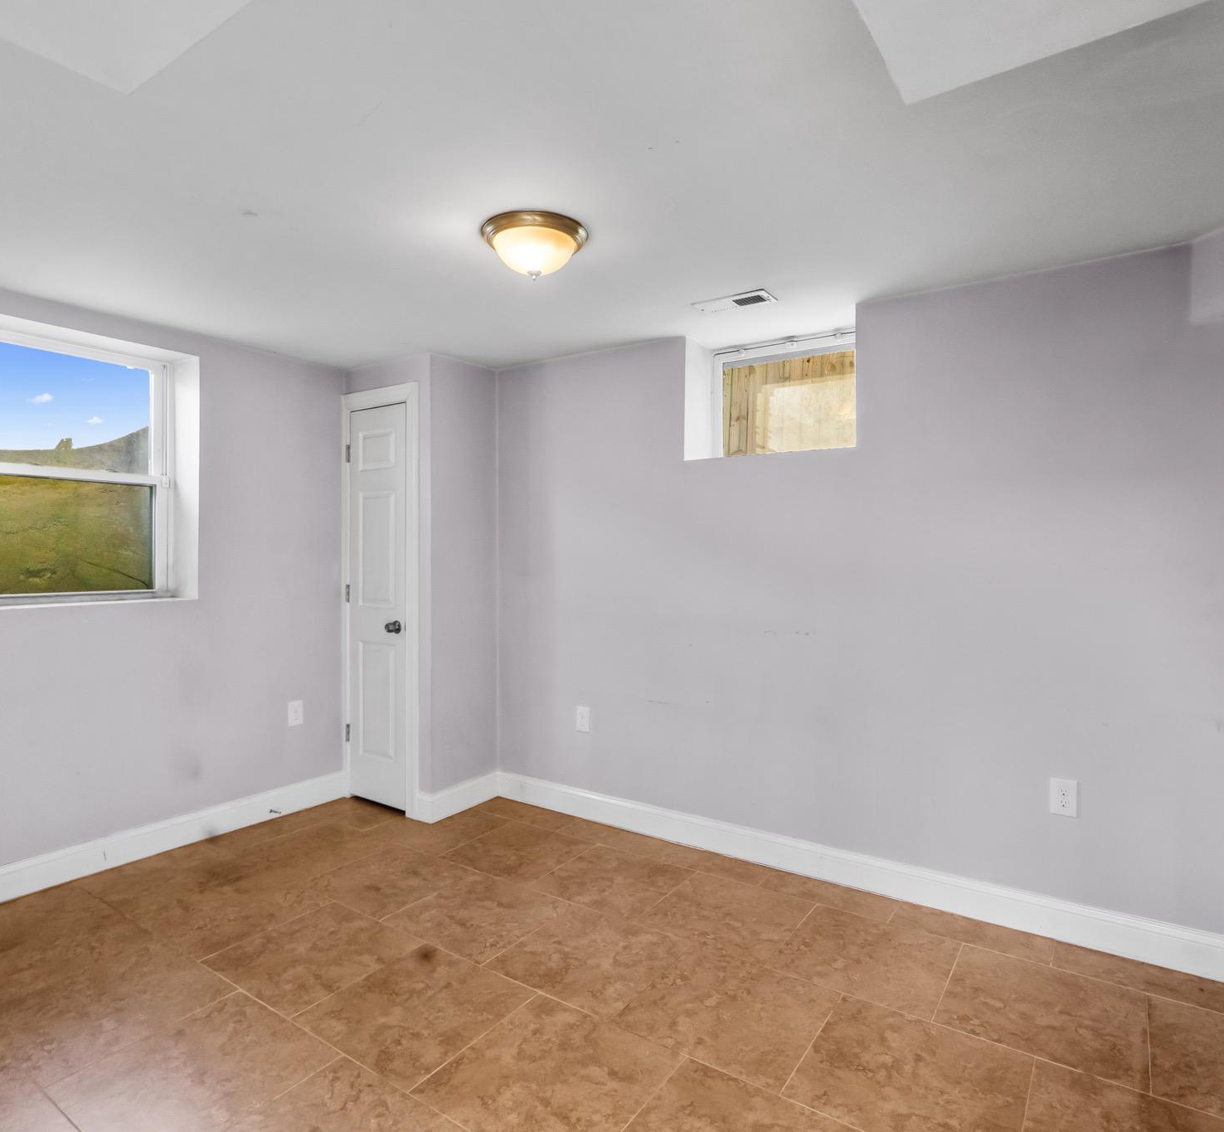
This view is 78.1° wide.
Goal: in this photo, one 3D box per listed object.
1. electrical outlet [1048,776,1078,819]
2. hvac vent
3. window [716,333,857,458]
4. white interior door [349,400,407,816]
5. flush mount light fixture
[{"bbox_3d":[1.533,0.791,2.564,0.077,0.122,0.012,1,1,34],"label":"electrical outlet"},{"bbox_3d":[0.471,-1.012,2.925,0.307,0.020,0.146,1,1,34],"label":"hvac vent"},{"bbox_3d":[0.822,-0.753,3.425,0.756,0.540,0.080,1,1,34],"label":"window"},{"bbox_3d":[-1.187,0.209,3.862,0.448,2.018,0.042,1,1,34],"label":"white interior door"},{"bbox_3d":[-0.233,-0.940,2.291,0.326,0.140,0.326,0,1,0],"label":"flush mount light fixture"}]

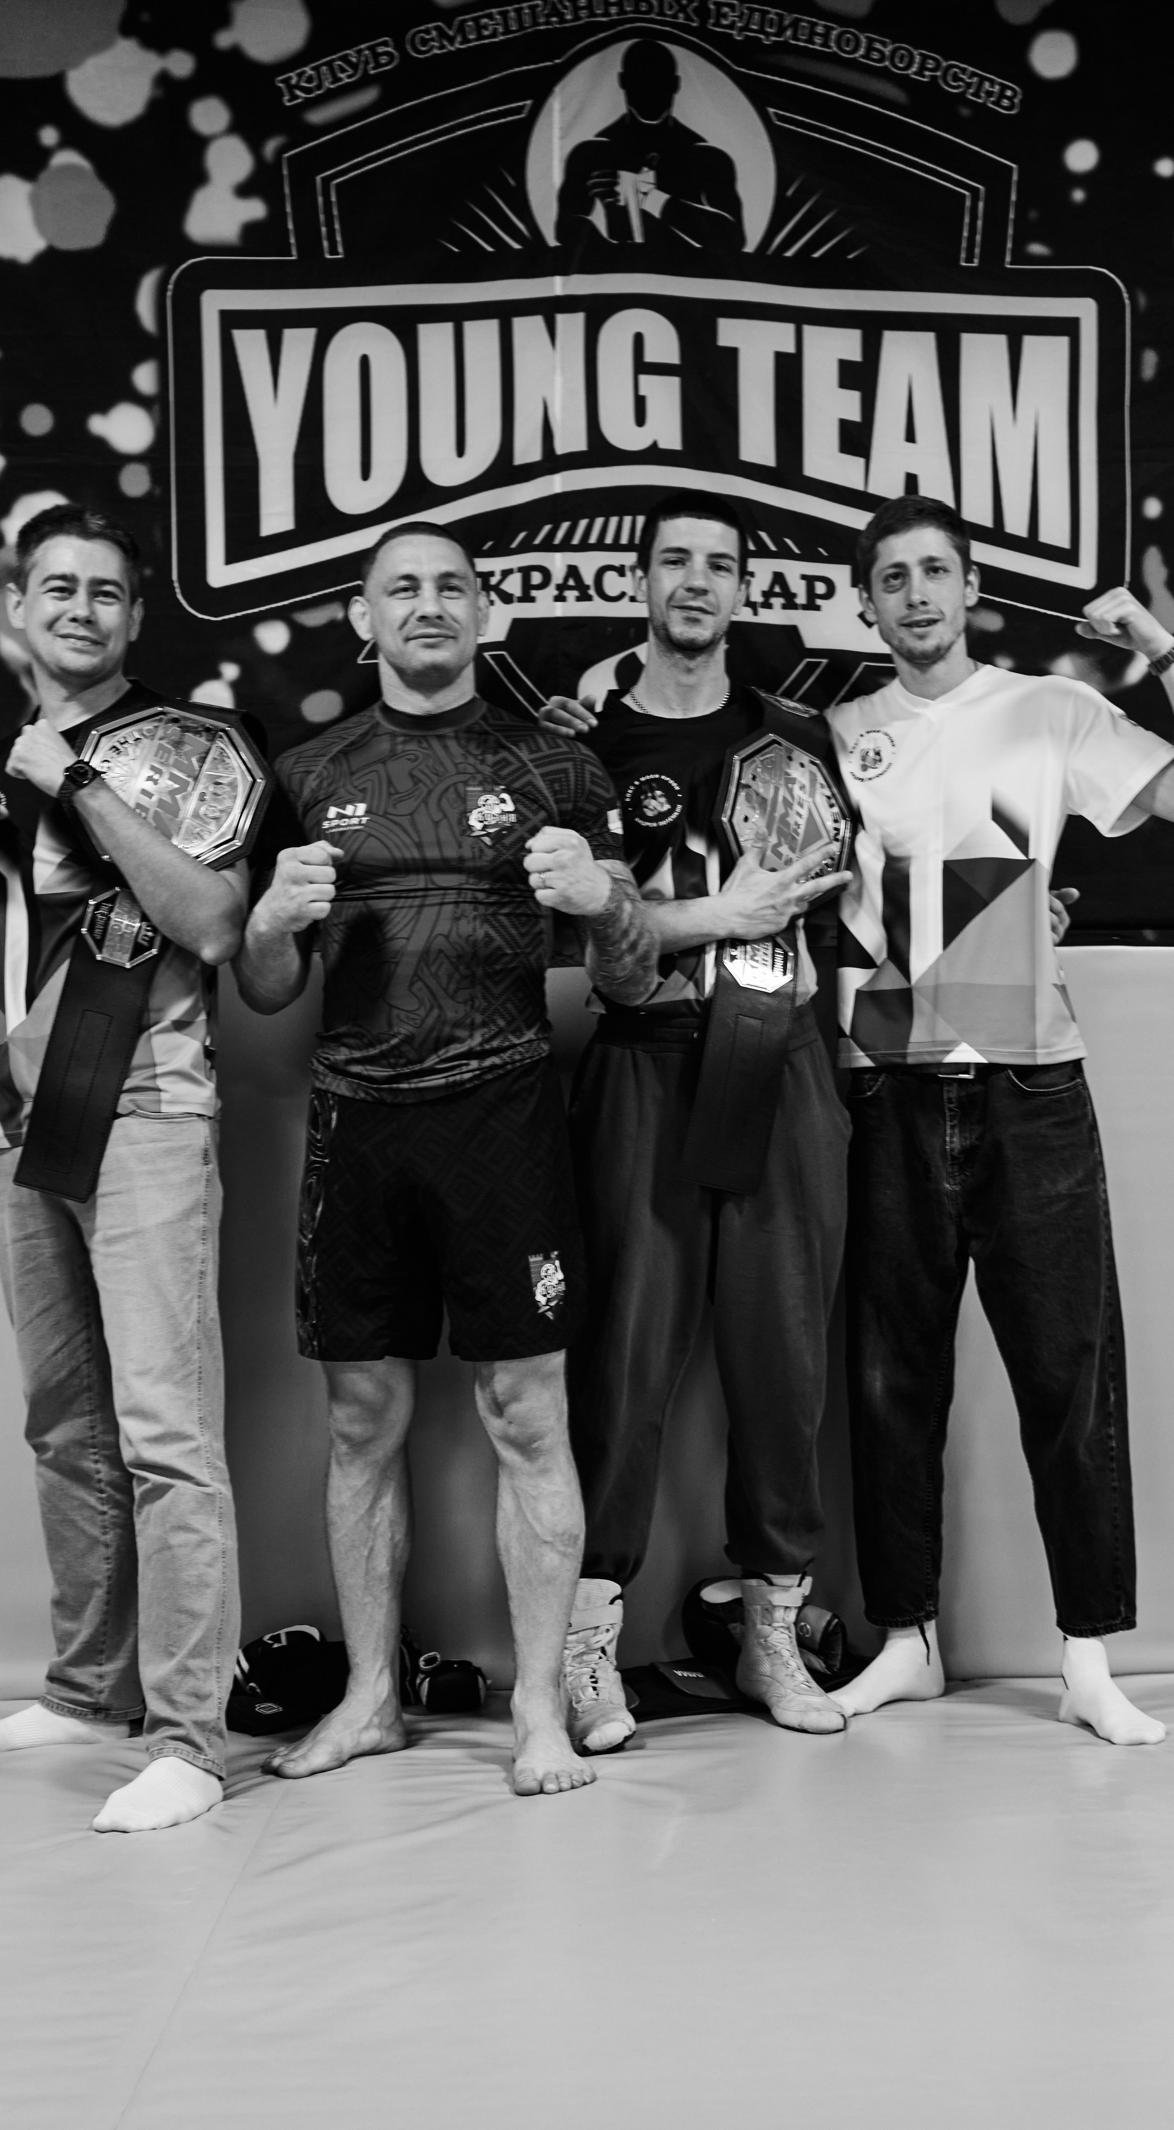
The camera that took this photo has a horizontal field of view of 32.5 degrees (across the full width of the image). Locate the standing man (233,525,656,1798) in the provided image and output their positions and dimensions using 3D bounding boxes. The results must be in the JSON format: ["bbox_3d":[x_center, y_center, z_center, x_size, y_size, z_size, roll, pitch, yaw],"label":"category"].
[{"bbox_3d":[-0.200,0.118,2.820,0.600,1.770,0.460,-1,3,-3],"label":"standing man"}]

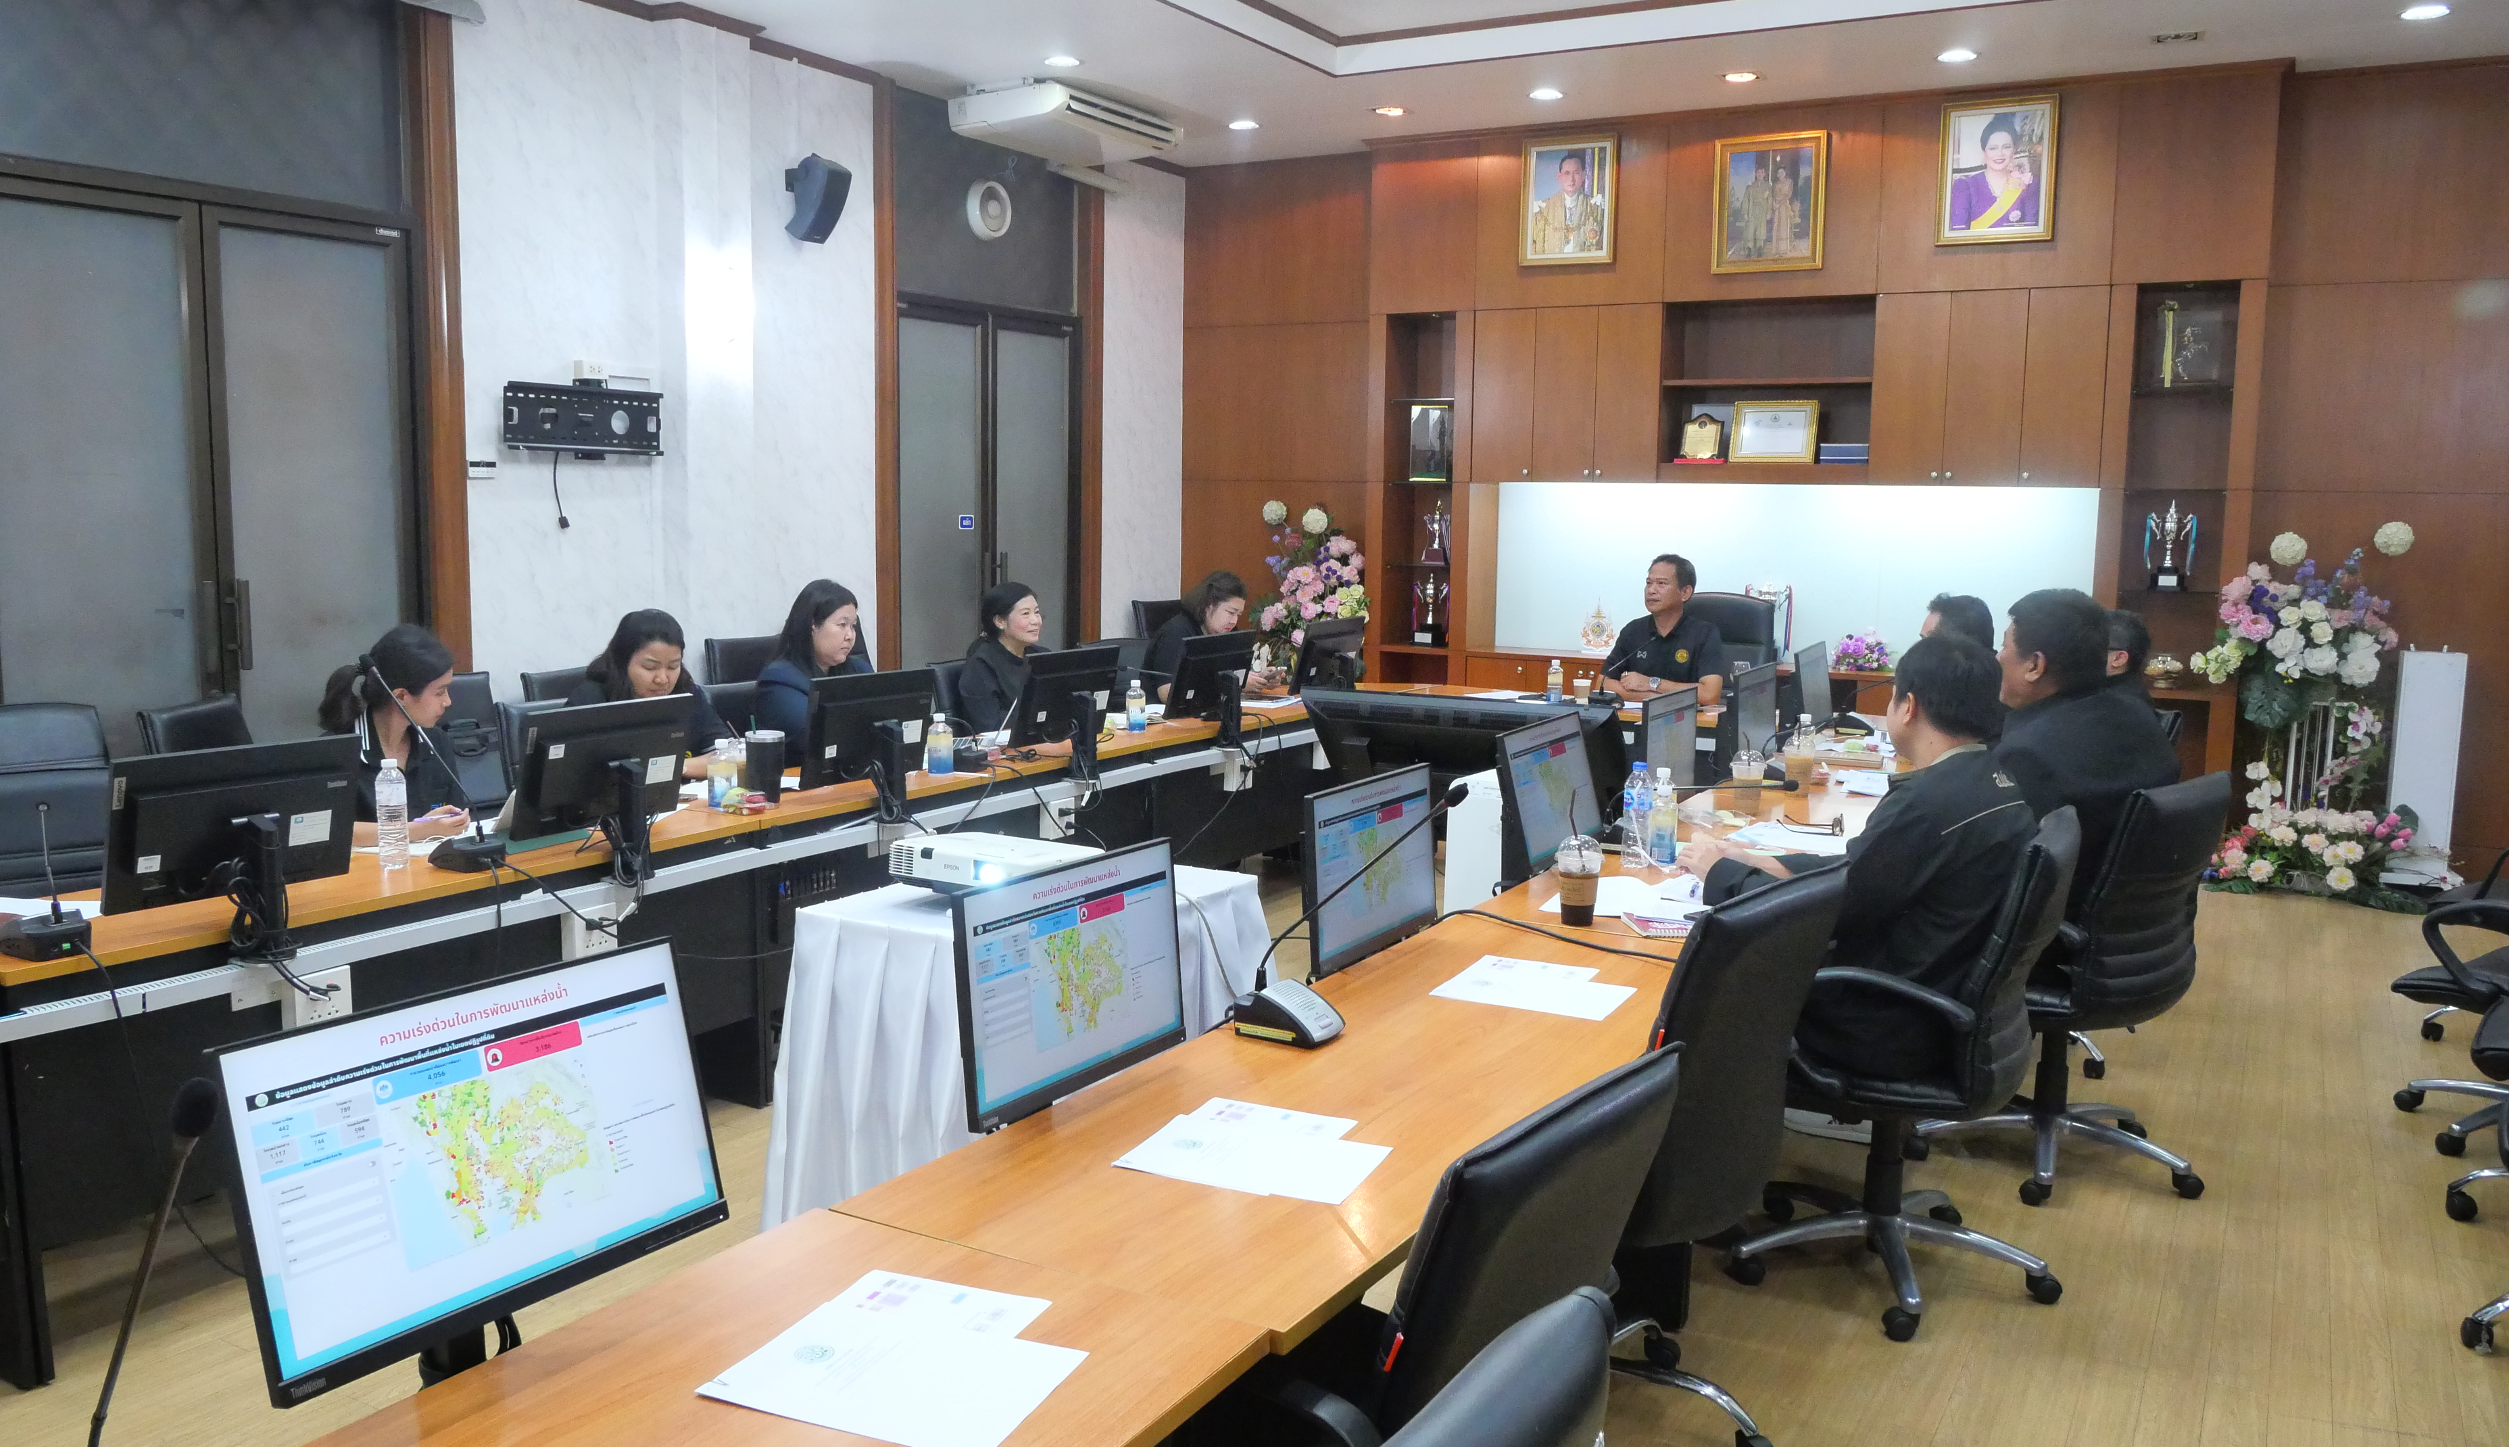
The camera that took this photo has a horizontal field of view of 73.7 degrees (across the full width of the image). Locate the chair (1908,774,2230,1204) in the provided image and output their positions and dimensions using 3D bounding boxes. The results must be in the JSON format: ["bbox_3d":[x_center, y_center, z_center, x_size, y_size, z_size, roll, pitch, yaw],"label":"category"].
[{"bbox_3d":[1.977,0.598,4.069,0.618,0.997,0.658,-5,10,-36],"label":"chair"}]

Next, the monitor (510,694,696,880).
[{"bbox_3d":[-1.474,0.157,3.897,0.170,0.410,0.490,4,8,26],"label":"monitor"}]

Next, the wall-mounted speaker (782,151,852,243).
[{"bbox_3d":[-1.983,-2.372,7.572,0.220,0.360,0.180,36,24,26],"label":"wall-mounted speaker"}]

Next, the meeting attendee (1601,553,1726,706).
[{"bbox_3d":[1.724,-0.025,7.163,0.548,1.376,0.748,4,8,23],"label":"meeting attendee"}]

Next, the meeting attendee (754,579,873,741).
[{"bbox_3d":[-1.260,0.174,5.562,0.718,1.301,0.518,4,8,22],"label":"meeting attendee"}]

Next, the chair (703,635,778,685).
[{"bbox_3d":[-1.836,0.152,6.807,0.658,0.987,0.598,6,9,32],"label":"chair"}]

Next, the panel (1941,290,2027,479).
[{"bbox_3d":[3.572,-1.626,8.159,0.347,0.927,0.040,4,7,26],"label":"panel"}]

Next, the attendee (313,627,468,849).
[{"bbox_3d":[-2.028,0.392,4.247,0.750,1.270,0.500,3,7,17],"label":"attendee"}]

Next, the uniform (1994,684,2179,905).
[{"bbox_3d":[1.931,0.234,4.040,0.500,0.640,0.420,-6,10,-43],"label":"uniform"}]

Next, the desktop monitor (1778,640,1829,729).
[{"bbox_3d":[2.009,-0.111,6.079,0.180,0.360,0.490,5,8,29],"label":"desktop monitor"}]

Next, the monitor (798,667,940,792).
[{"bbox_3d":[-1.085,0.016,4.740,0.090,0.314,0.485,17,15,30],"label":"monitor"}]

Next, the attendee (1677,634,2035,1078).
[{"bbox_3d":[1.209,0.476,3.453,0.740,1.300,0.530,6,9,36],"label":"attendee"}]

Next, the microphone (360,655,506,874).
[{"bbox_3d":[-1.900,0.091,3.836,0.380,0.450,0.130,5,8,28],"label":"microphone"}]

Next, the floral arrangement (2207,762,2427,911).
[{"bbox_3d":[4.717,0.471,7.502,0.840,0.520,0.560,5,8,32],"label":"floral arrangement"}]

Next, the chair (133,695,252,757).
[{"bbox_3d":[-2.795,0.443,4.818,0.640,0.990,0.600,1,7,-2],"label":"chair"}]

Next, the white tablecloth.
[{"bbox_3d":[-0.486,0.738,3.690,0.650,0.750,0.920,5,8,33],"label":"white tablecloth"}]

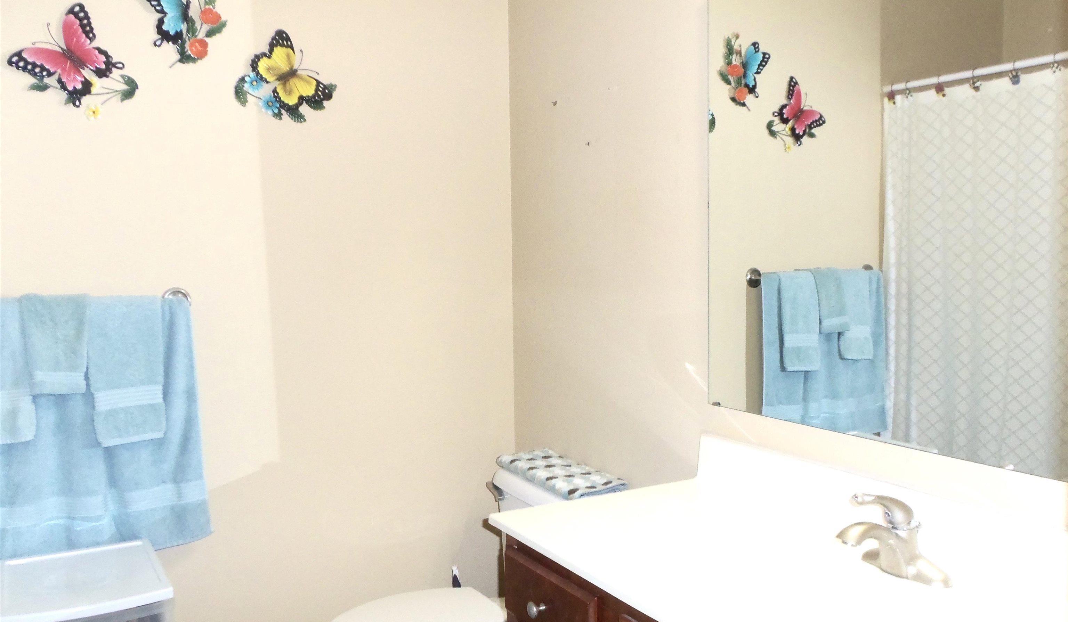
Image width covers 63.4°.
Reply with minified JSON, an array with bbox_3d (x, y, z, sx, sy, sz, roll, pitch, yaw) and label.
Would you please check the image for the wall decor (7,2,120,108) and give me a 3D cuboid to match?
[{"bbox_3d":[-1.115,-0.614,2.063,0.248,0.250,0.045,-3,5,-30],"label":"wall decor"}]

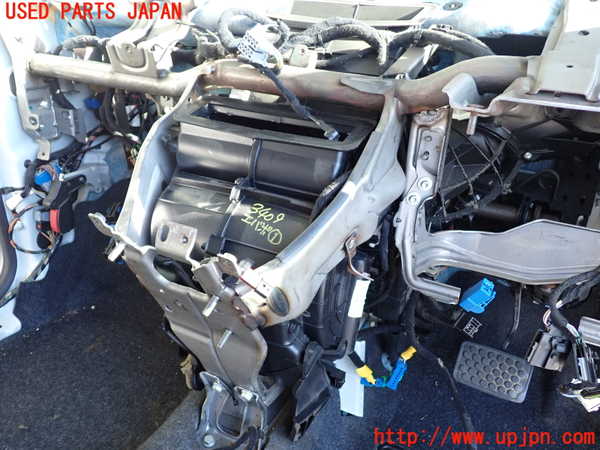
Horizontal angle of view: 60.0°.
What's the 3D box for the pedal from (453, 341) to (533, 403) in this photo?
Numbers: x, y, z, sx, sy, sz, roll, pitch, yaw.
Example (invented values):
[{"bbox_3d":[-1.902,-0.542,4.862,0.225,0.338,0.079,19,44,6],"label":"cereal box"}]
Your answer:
[{"bbox_3d":[0.348,0.265,0.939,0.120,0.073,0.030,13,-10,20],"label":"pedal"}]

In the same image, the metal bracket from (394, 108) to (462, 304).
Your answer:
[{"bbox_3d":[0.211,-0.030,0.796,0.118,0.292,0.070,13,19,20],"label":"metal bracket"}]

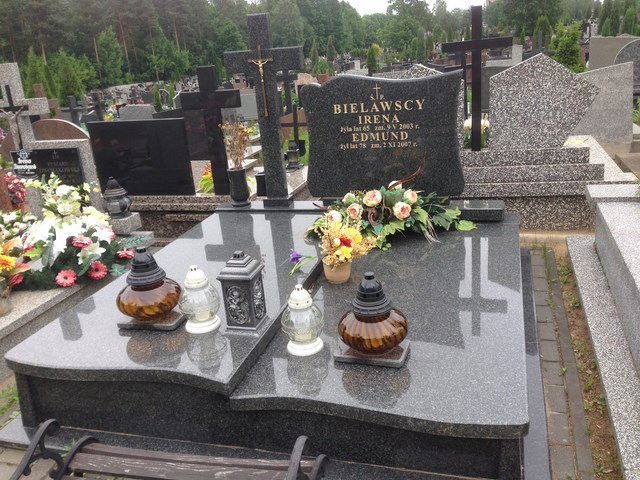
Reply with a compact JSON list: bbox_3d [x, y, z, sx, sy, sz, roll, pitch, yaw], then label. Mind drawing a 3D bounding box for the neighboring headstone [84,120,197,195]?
[{"bbox_3d":[-1.494,-0.697,5.189,0.927,0.631,0.090,1,17,18],"label":"neighboring headstone"}]

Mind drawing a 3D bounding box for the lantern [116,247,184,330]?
[{"bbox_3d":[-0.705,0.181,2.501,0.252,0.313,0.252,1,20,18],"label":"lantern"}]

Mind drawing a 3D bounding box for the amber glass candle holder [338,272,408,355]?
[{"bbox_3d":[0.181,0.248,2.134,0.244,0.290,0.244,1,20,17],"label":"amber glass candle holder"}]

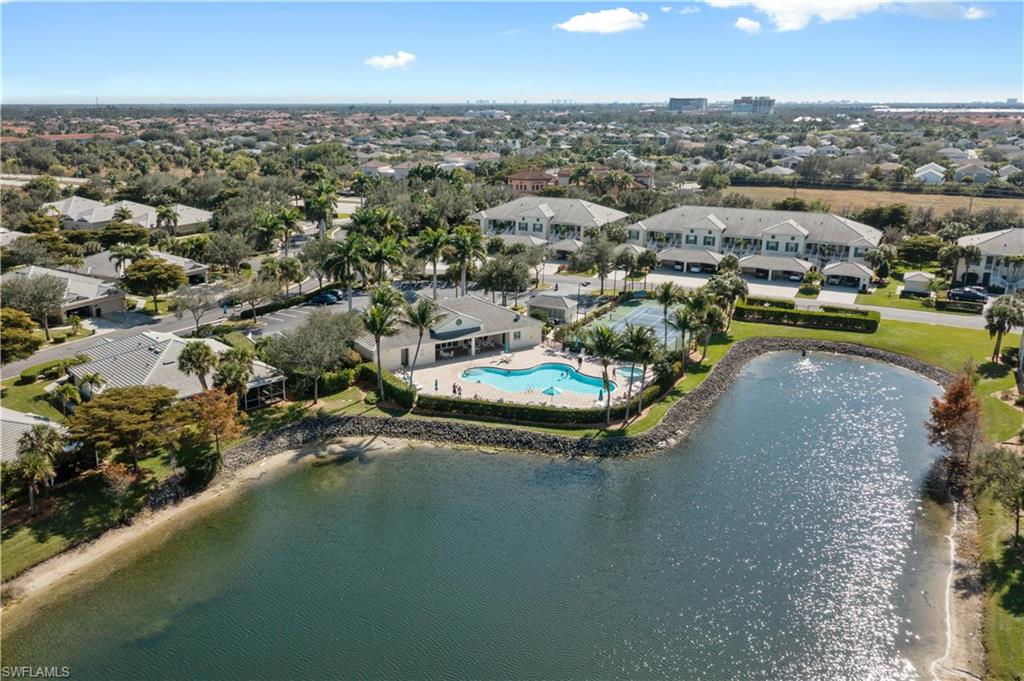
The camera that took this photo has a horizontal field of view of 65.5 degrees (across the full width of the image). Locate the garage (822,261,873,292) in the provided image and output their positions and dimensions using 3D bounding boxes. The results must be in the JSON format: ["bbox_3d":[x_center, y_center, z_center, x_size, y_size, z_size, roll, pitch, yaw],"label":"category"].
[{"bbox_3d":[63.522,-12.491,150.423,8.300,4.200,7.000,8,19,26],"label":"garage"}]

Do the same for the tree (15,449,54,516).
[{"bbox_3d":[-40.296,12.158,67.294,3.400,6.000,3.400,0,17,0],"label":"tree"}]

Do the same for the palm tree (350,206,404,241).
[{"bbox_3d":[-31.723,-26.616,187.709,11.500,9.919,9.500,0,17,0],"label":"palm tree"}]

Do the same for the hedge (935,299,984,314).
[{"bbox_3d":[75.100,-5.601,133.617,7.100,1.400,1.200,7,18,21],"label":"hedge"}]

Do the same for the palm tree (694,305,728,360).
[{"bbox_3d":[26.456,-1.025,105.853,4.600,7.751,4.500,0,17,0],"label":"palm tree"}]

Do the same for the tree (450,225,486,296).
[{"bbox_3d":[-7.320,-11.740,131.109,6.000,14.600,6.000,0,17,0],"label":"tree"}]

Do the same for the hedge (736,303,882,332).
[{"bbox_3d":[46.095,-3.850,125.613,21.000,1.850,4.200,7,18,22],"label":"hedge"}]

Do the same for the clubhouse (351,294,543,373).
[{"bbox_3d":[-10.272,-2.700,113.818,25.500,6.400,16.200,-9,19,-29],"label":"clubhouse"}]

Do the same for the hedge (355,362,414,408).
[{"bbox_3d":[-14.790,5.230,95.330,2.000,1.900,11.200,-12,20,-35],"label":"hedge"}]

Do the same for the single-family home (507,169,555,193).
[{"bbox_3d":[6.742,-59.240,298.073,17.000,10.000,15.000,-1,17,-3],"label":"single-family home"}]

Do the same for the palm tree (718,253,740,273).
[{"bbox_3d":[41.999,-13.832,153.486,4.100,6.200,4.100,0,17,0],"label":"palm tree"}]

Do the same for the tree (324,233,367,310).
[{"bbox_3d":[-26.179,-9.946,126.987,6.800,14.000,6.800,0,17,0],"label":"tree"}]

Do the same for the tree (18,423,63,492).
[{"bbox_3d":[-40.700,10.360,69.580,3.900,6.880,3.900,0,17,0],"label":"tree"}]

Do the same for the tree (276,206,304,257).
[{"bbox_3d":[-48.810,-23.650,175.080,6.000,11.590,6.000,0,17,0],"label":"tree"}]

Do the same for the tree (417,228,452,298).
[{"bbox_3d":[-13.000,-12.630,135.010,6.200,13.430,6.200,0,17,0],"label":"tree"}]

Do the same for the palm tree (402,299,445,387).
[{"bbox_3d":[-10.470,0.418,95.054,5.300,11.169,5.100,0,17,0],"label":"palm tree"}]

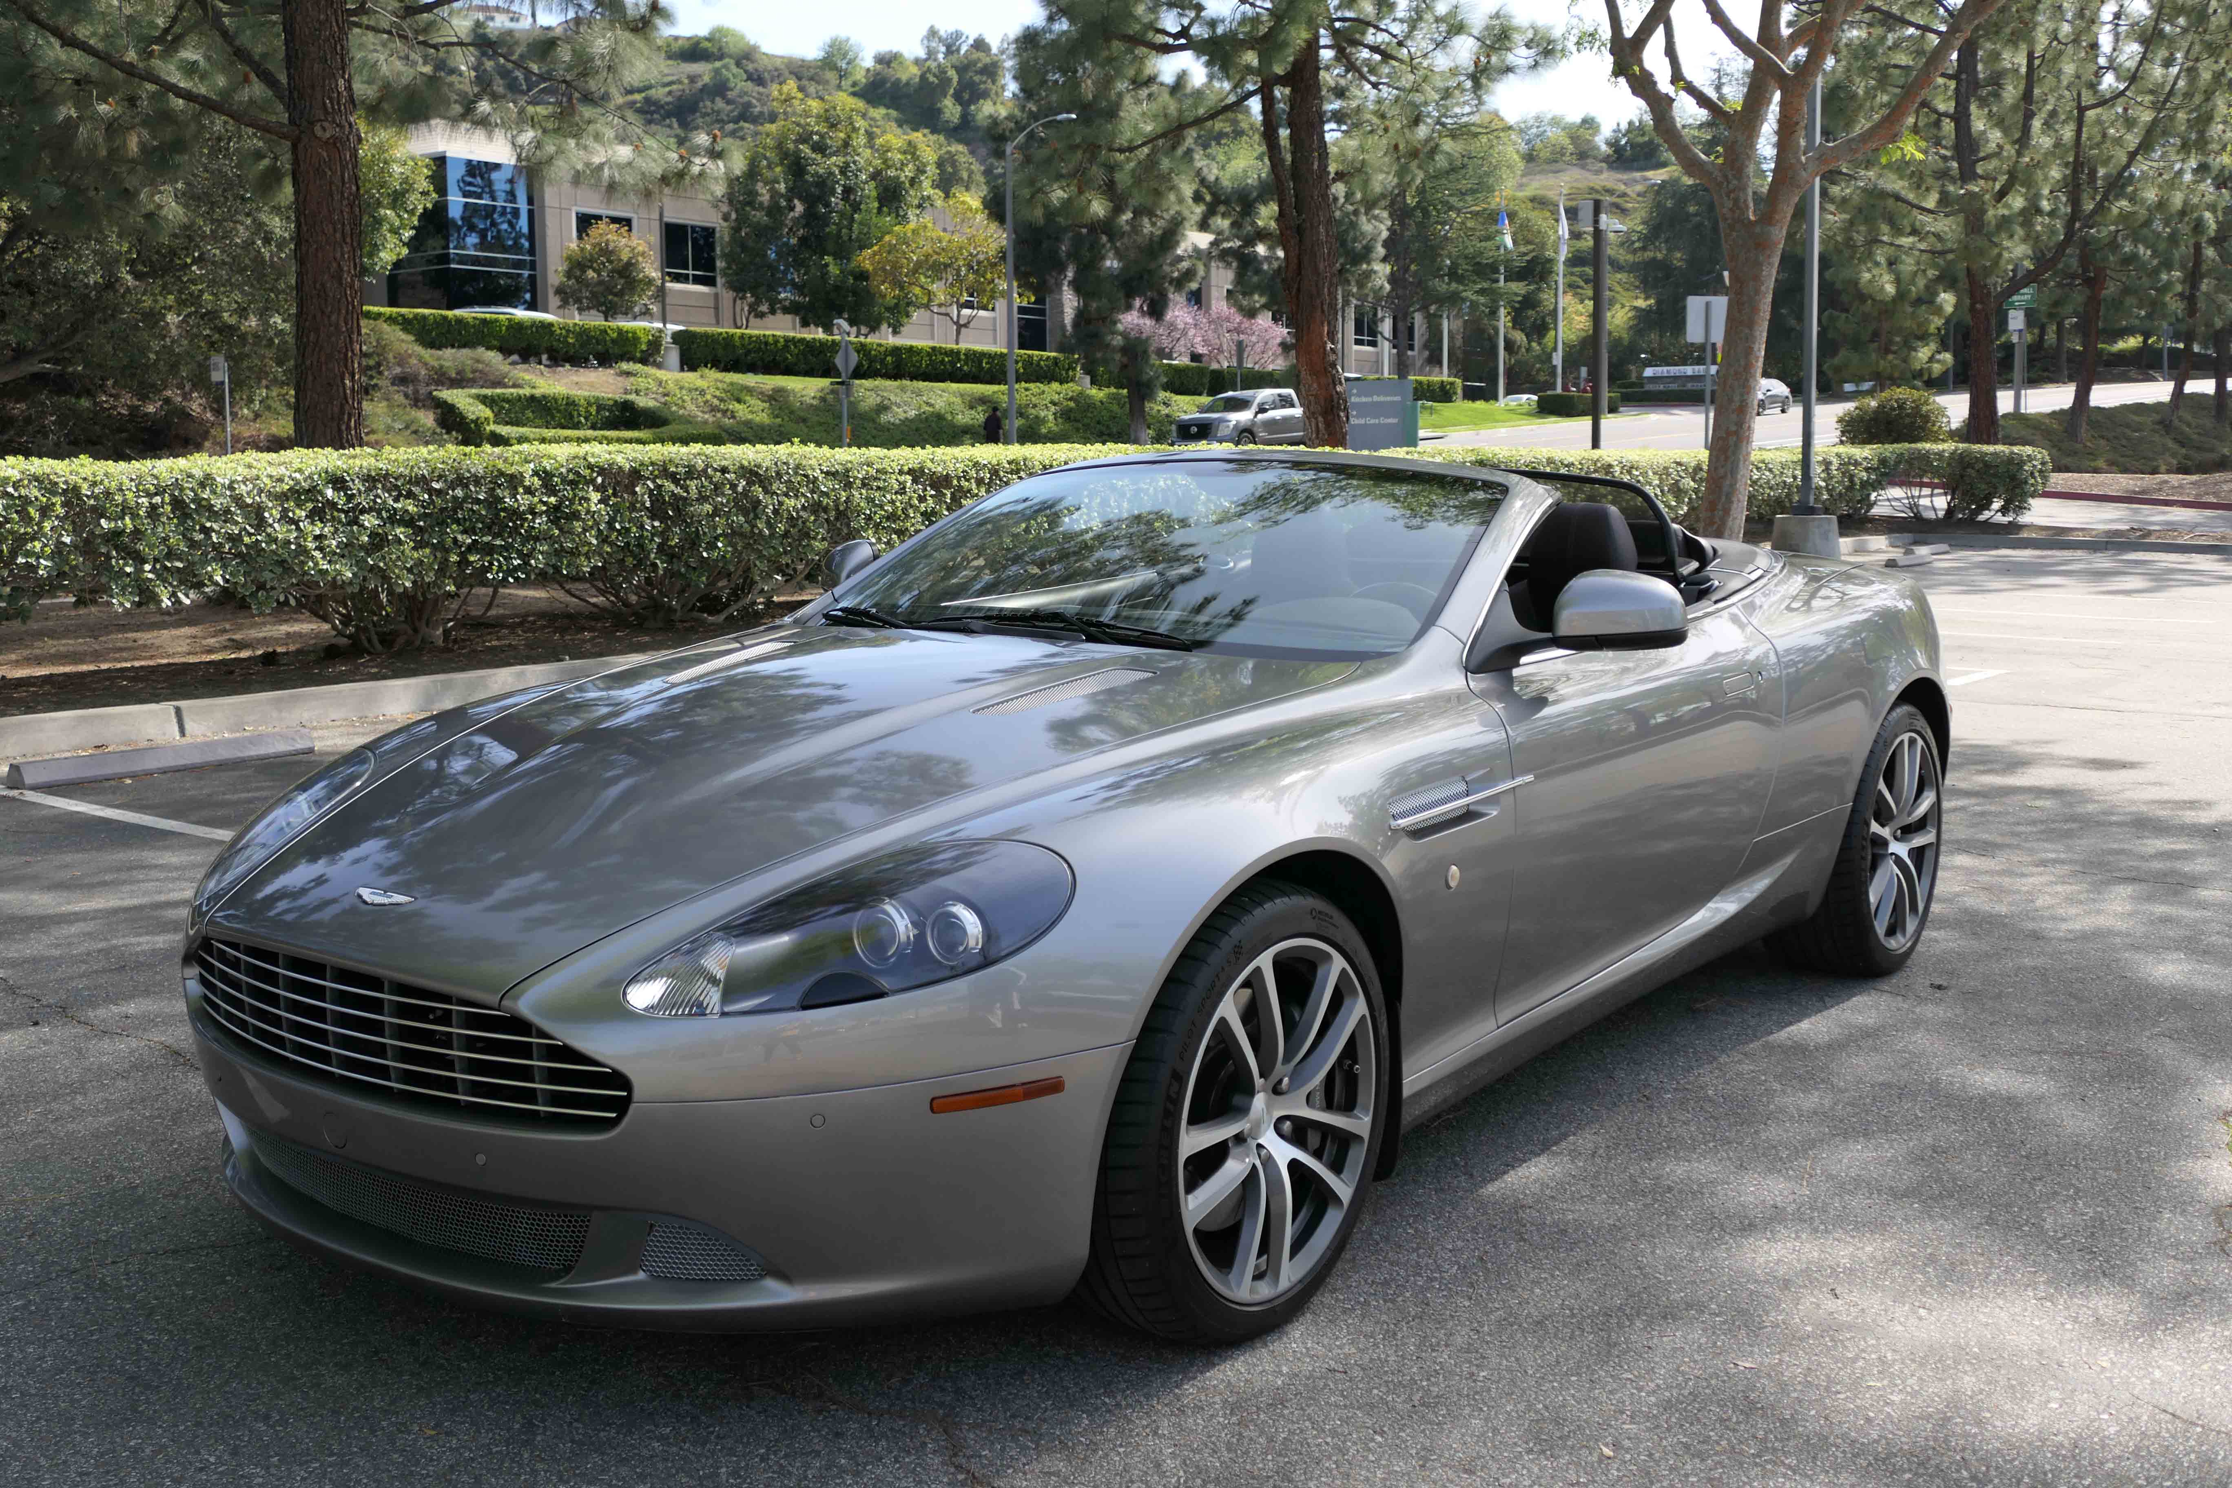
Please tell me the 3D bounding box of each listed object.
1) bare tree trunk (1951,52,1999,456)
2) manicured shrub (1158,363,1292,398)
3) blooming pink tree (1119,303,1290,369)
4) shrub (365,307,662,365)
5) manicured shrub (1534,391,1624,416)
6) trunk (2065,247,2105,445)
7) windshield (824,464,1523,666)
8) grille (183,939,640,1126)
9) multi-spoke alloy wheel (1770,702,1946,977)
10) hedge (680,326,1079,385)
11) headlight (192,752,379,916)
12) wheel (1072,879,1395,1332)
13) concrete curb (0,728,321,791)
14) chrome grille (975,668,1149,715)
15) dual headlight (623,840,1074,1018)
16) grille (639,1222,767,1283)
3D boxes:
[{"bbox_3d":[17.257,-9.935,46.000,0.750,8.300,0.620,0,7,0],"label":"bare tree trunk"},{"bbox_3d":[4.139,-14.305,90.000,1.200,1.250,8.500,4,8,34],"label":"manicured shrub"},{"bbox_3d":[3.700,-17.100,97.000,7.000,3.700,5.500,0,8,0],"label":"blooming pink tree"},{"bbox_3d":[-16.450,-11.250,63.800,1.200,1.150,10.000,5,9,35],"label":"shrub"},{"bbox_3d":[18.000,-13.200,89.000,3.300,0.950,1.800,1,8,11],"label":"manicured shrub"},{"bbox_3d":[24.091,-9.905,57.000,0.800,4.950,0.600,0,7,0],"label":"trunk"},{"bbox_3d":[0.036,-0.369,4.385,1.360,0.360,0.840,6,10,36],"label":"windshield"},{"bbox_3d":[-1.000,0.351,3.005,0.920,0.170,0.140,6,10,36],"label":"grille"},{"bbox_3d":[1.742,0.218,5.468,0.280,0.670,0.670,6,10,36],"label":"multi-spoke alloy wheel"},{"bbox_3d":[-6.950,-12.450,74.500,1.200,1.270,19.500,4,8,34],"label":"hedge"},{"bbox_3d":[-1.359,0.140,3.768,0.320,0.210,0.540,6,10,37],"label":"headlight"},{"bbox_3d":[0.140,0.518,3.265,0.240,0.665,0.670,6,10,36],"label":"wheel"},{"bbox_3d":[-3.689,0.049,8.941,0.130,0.110,1.200,6,10,36],"label":"concrete curb"},{"bbox_3d":[-0.076,-0.081,3.573,0.100,0.028,0.350,6,15,36],"label":"chrome grille"},{"bbox_3d":[-0.313,0.223,2.859,0.320,0.200,0.530,4,9,26],"label":"dual headlight"},{"bbox_3d":[-0.504,0.628,2.822,0.190,0.080,0.055,3,8,21],"label":"grille"}]

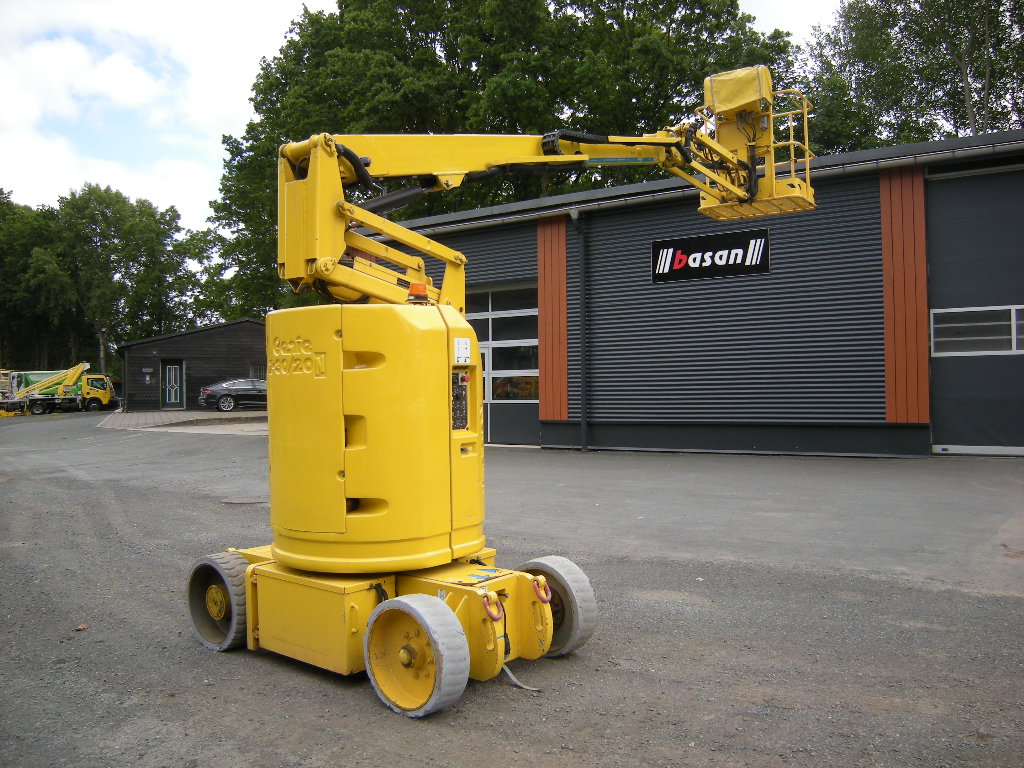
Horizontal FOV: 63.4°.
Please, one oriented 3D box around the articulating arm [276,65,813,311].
[{"bbox_3d":[0.923,-1.873,7.066,1.200,3.050,7.000,-1,-1,37],"label":"articulating arm"}]

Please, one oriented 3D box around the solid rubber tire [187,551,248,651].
[{"bbox_3d":[-1.708,1.292,4.931,0.536,0.536,0.176,-1,-1,40],"label":"solid rubber tire"}]

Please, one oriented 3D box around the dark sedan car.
[{"bbox_3d":[-11.120,0.485,36.300,4.800,1.430,1.860,-1,0,-20],"label":"dark sedan car"}]

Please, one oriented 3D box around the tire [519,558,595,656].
[{"bbox_3d":[0.213,1.263,4.684,0.536,0.536,0.176,-1,-1,41],"label":"tire"}]

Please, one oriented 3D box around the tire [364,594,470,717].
[{"bbox_3d":[-0.451,1.266,3.886,0.536,0.536,0.176,-1,-1,40],"label":"tire"}]

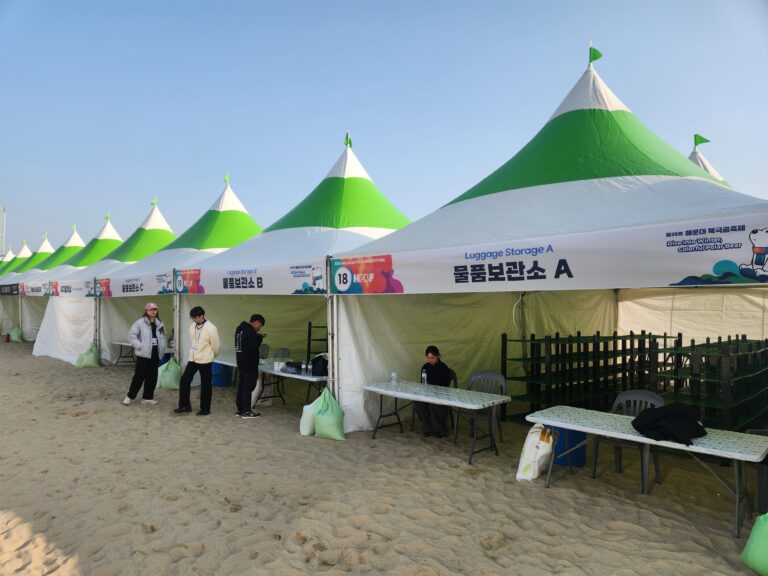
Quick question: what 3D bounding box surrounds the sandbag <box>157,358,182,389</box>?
[{"bbox_3d":[-4.325,1.714,10.271,0.500,0.620,0.380,0,-1,-23],"label":"sandbag"}]

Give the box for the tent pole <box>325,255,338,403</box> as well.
[{"bbox_3d":[-0.710,0.765,6.970,0.170,2.430,0.100,-1,0,45],"label":"tent pole"}]

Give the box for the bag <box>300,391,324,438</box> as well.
[{"bbox_3d":[-0.967,1.704,6.900,0.310,0.560,0.260,-1,0,24],"label":"bag"}]

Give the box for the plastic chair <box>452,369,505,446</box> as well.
[{"bbox_3d":[1.226,1.516,6.408,0.550,0.860,0.540,-1,-1,35],"label":"plastic chair"}]

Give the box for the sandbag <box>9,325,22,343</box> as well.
[{"bbox_3d":[-15.078,1.902,20.902,0.520,0.640,0.400,1,-1,-36],"label":"sandbag"}]

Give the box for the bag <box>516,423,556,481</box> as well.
[{"bbox_3d":[1.555,1.678,5.220,0.260,0.550,0.250,10,0,27],"label":"bag"}]

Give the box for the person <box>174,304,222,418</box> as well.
[{"bbox_3d":[-2.960,1.167,8.100,0.560,1.700,0.440,-1,0,18],"label":"person"}]

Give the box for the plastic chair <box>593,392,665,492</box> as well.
[{"bbox_3d":[2.446,1.490,5.074,0.540,0.860,0.550,1,-1,-37],"label":"plastic chair"}]

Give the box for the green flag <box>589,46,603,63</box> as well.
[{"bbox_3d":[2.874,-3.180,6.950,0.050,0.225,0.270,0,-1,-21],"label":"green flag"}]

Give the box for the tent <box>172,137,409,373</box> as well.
[{"bbox_3d":[-0.768,-0.589,10.580,5.080,5.160,5.100,-1,0,45],"label":"tent"}]

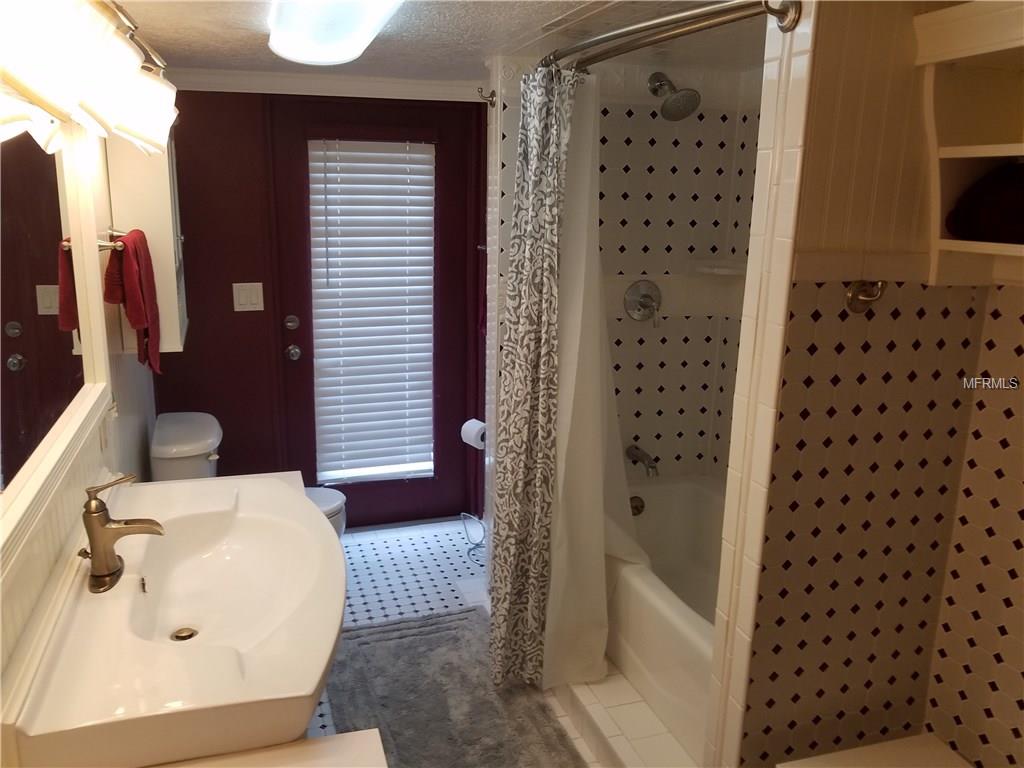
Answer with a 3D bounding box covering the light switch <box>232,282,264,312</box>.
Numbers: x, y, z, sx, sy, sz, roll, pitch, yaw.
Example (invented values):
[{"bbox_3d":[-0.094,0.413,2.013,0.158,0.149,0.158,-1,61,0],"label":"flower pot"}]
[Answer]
[{"bbox_3d":[-1.176,-0.386,3.432,0.122,0.121,0.012,-4,14,-19],"label":"light switch"}]

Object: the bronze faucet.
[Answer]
[{"bbox_3d":[-0.764,0.276,1.504,0.155,0.207,0.145,-4,14,-19],"label":"bronze faucet"}]

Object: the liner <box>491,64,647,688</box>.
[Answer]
[{"bbox_3d":[0.131,0.073,2.372,0.380,1.920,0.370,-4,14,-19],"label":"liner"}]

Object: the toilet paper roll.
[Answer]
[{"bbox_3d":[-0.153,0.229,3.460,0.100,0.108,0.108,12,17,41],"label":"toilet paper roll"}]

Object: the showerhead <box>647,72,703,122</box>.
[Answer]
[{"bbox_3d":[0.579,-1.050,2.802,0.130,0.185,0.200,-4,14,-19],"label":"showerhead"}]

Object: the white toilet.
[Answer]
[{"bbox_3d":[-1.042,0.522,3.122,0.735,0.735,0.460,-4,14,-19],"label":"white toilet"}]

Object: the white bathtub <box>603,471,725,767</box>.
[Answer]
[{"bbox_3d":[0.708,0.720,2.568,0.800,0.370,1.510,-4,14,-19],"label":"white bathtub"}]

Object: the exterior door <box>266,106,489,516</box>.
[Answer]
[{"bbox_3d":[-0.620,-0.273,3.674,0.940,2.030,0.060,-4,14,-19],"label":"exterior door"}]

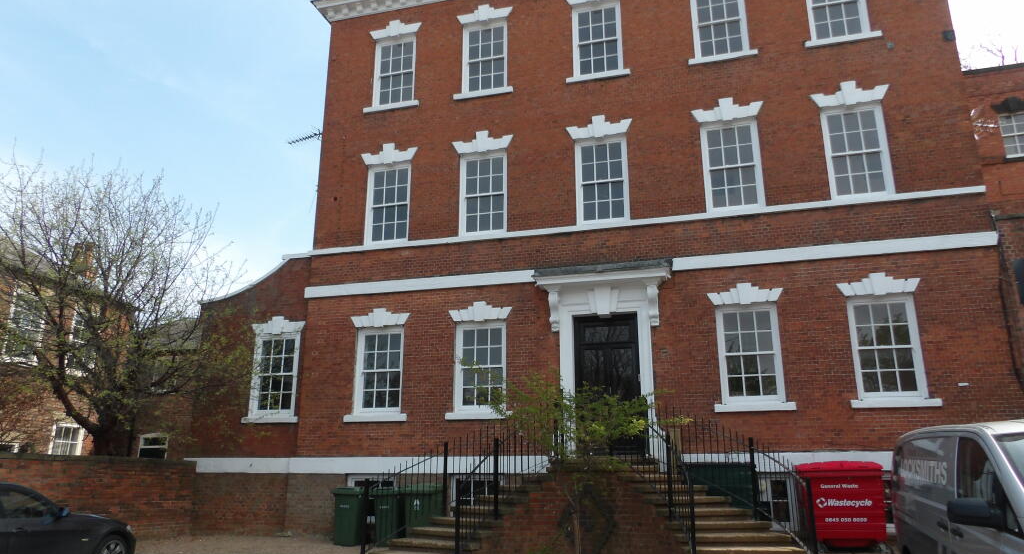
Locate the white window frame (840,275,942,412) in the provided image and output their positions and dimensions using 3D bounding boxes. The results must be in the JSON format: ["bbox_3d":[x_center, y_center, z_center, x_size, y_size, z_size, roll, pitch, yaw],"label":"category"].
[{"bbox_3d":[7.443,1.220,14.088,1.583,2.693,0.200,-4,-16,15],"label":"white window frame"}]

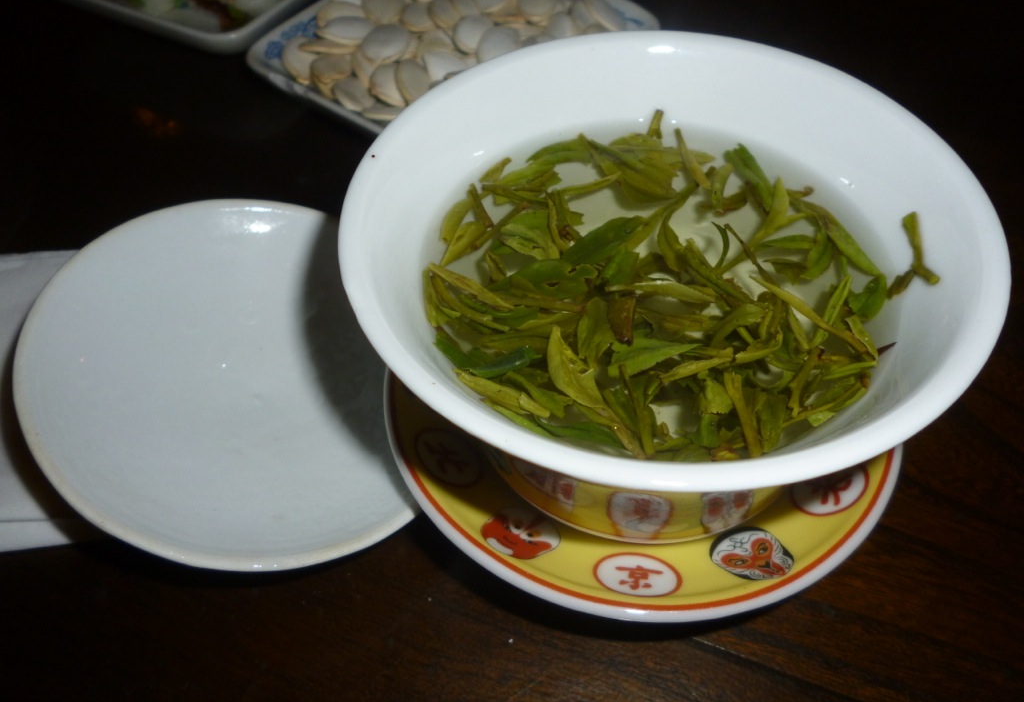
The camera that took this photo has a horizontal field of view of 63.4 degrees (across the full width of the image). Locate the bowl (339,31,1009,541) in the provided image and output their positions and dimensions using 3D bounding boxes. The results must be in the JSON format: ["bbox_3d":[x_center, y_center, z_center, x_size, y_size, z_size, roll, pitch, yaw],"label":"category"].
[{"bbox_3d":[0.026,-0.005,0.163,0.108,0.062,0.108,-1,52,2],"label":"bowl"}]

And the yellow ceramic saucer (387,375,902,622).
[{"bbox_3d":[0.027,0.011,0.183,0.108,0.022,0.108,-3,52,0],"label":"yellow ceramic saucer"}]

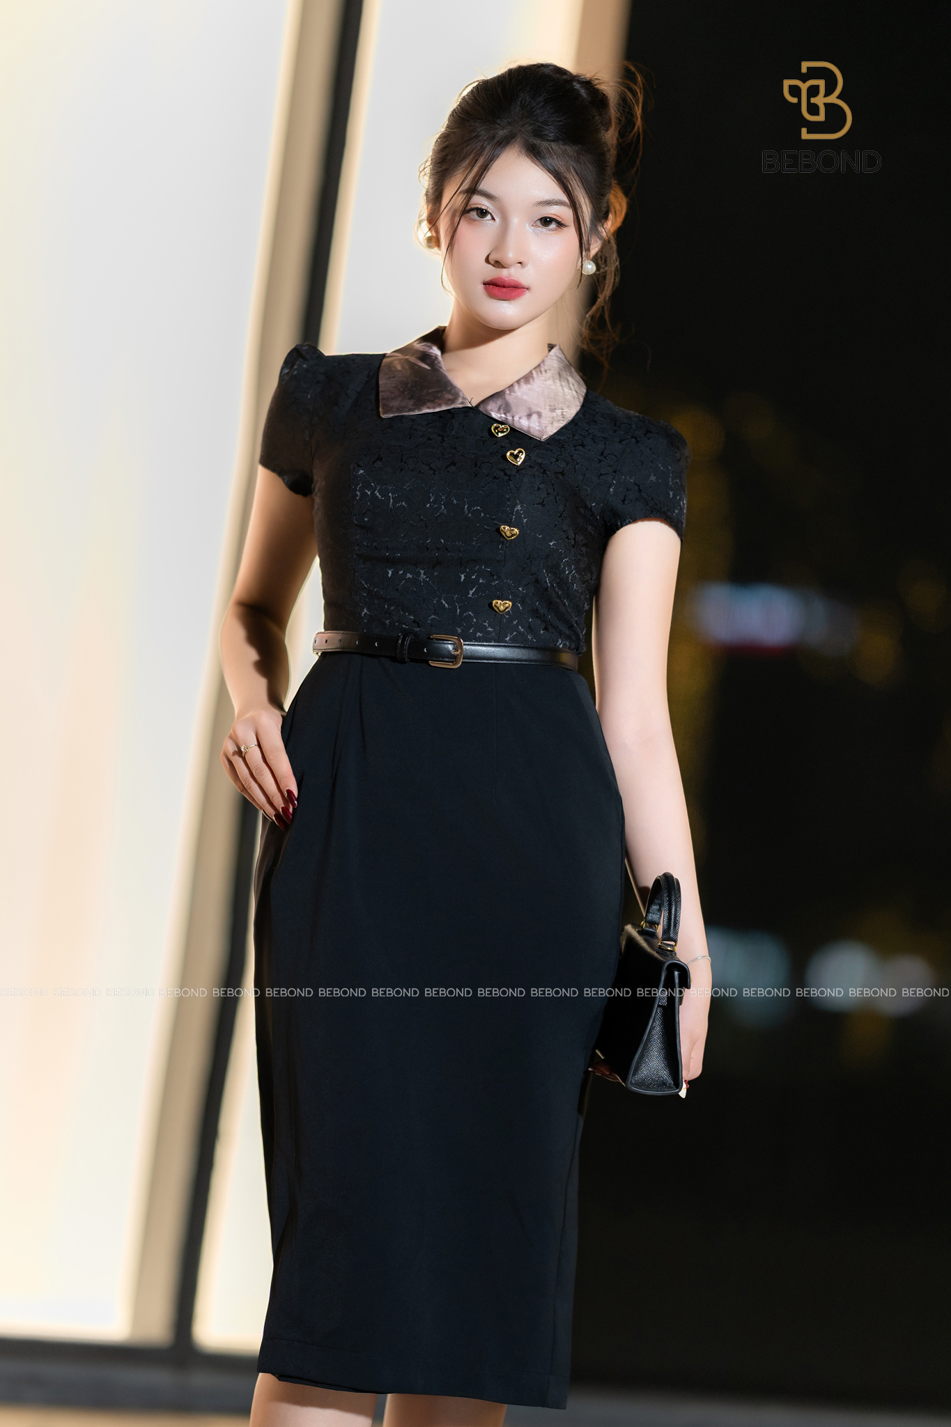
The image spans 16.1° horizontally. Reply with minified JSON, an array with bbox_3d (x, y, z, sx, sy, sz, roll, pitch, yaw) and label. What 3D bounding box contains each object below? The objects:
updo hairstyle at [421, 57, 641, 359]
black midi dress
[{"bbox_3d":[0.050,-0.468,3.120,0.195,0.270,0.235,7,3,9],"label":"updo hairstyle"},{"bbox_3d":[-0.033,0.140,3.140,0.405,1.000,0.275,5,-2,8],"label":"black midi dress"}]

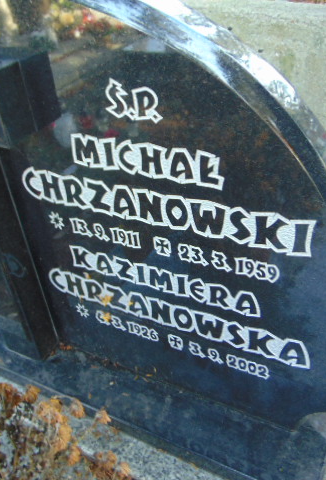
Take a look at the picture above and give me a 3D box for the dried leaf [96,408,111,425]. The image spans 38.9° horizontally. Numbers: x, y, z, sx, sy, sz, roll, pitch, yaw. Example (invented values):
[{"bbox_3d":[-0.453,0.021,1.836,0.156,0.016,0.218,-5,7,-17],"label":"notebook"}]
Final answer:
[{"bbox_3d":[-0.120,0.355,0.930,0.031,0.029,0.025,-3,37,3],"label":"dried leaf"}]

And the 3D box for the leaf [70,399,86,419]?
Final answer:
[{"bbox_3d":[-0.171,0.338,0.925,0.030,0.034,0.026,-3,37,3],"label":"leaf"}]

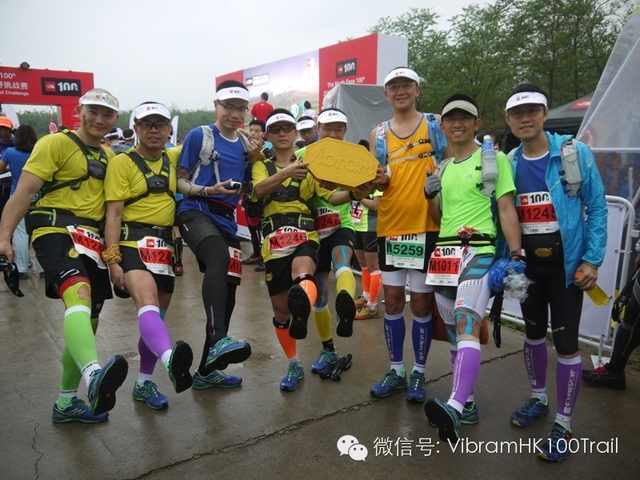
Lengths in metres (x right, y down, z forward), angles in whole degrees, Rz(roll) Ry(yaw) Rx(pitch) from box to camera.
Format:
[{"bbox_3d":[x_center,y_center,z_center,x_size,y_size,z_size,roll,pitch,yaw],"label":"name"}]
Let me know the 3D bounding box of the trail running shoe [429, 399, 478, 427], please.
[{"bbox_3d":[0.725,0.924,2.786,0.287,0.117,0.107,-1,10,-6],"label":"trail running shoe"}]

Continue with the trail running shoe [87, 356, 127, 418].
[{"bbox_3d":[-0.865,0.549,2.080,0.110,0.287,0.106,35,23,27],"label":"trail running shoe"}]

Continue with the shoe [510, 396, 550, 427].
[{"bbox_3d":[1.153,0.919,2.818,0.287,0.117,0.107,-5,11,-29],"label":"shoe"}]

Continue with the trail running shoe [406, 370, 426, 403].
[{"bbox_3d":[0.594,0.865,3.130,0.105,0.110,0.290,2,10,14],"label":"trail running shoe"}]

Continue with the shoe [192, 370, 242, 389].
[{"bbox_3d":[-0.639,0.847,3.233,0.290,0.110,0.105,-1,10,-7],"label":"shoe"}]

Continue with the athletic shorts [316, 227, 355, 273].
[{"bbox_3d":[0.065,0.032,3.220,0.360,0.400,0.380,0,8,2],"label":"athletic shorts"}]

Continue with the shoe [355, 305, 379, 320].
[{"bbox_3d":[0.405,0.612,4.547,0.265,0.115,0.100,-4,11,-22],"label":"shoe"}]

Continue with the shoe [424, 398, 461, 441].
[{"bbox_3d":[0.583,0.813,2.430,0.107,0.287,0.117,-14,26,31],"label":"shoe"}]

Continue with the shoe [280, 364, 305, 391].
[{"bbox_3d":[-0.157,0.799,3.045,0.106,0.110,0.287,3,9,17],"label":"shoe"}]

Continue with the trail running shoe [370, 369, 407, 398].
[{"bbox_3d":[0.430,0.862,3.158,0.287,0.117,0.107,-7,12,-35],"label":"trail running shoe"}]

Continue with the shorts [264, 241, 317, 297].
[{"bbox_3d":[-0.168,0.156,3.050,0.330,0.360,0.340,0,10,3],"label":"shorts"}]

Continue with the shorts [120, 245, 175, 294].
[{"bbox_3d":[-0.956,0.135,2.860,0.330,0.350,0.290,-6,11,-33],"label":"shorts"}]

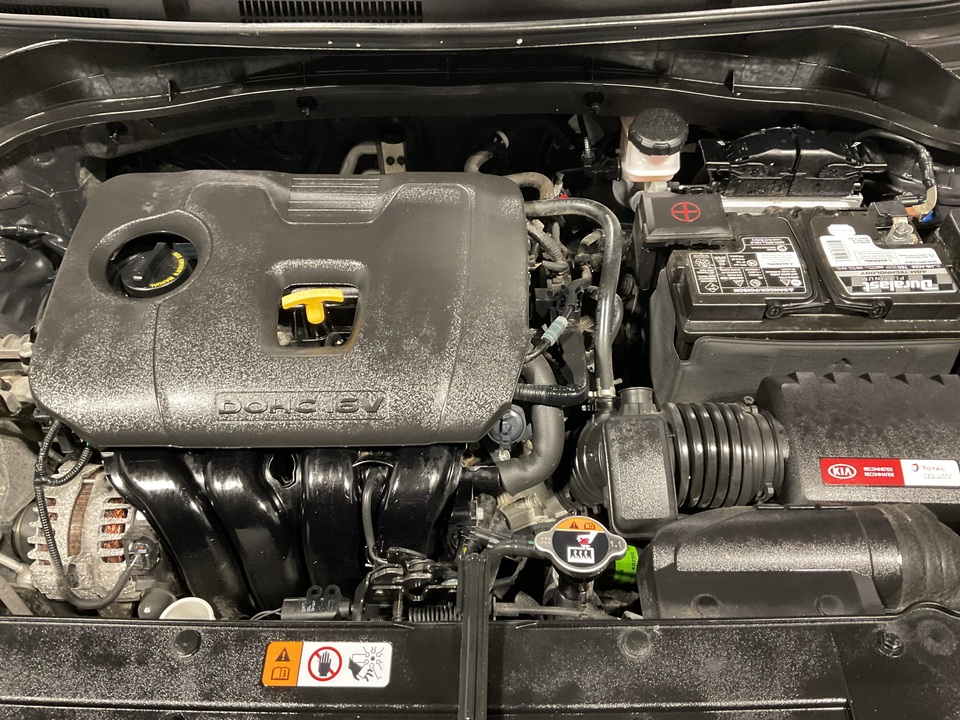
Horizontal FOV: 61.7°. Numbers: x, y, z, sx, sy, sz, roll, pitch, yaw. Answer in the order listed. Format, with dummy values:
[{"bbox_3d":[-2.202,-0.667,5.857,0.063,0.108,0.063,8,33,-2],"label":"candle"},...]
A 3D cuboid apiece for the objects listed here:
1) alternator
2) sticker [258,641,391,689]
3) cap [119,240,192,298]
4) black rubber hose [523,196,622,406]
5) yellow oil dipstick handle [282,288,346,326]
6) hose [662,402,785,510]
[{"bbox_3d":[-0.362,0.167,0.772,0.122,0.132,0.130,0,49,0],"label":"alternator"},{"bbox_3d":[-0.106,0.211,0.558,0.087,0.001,0.031,0,52,0],"label":"sticker"},{"bbox_3d":[-0.325,-0.087,0.805,0.064,0.030,0.064,0,49,0],"label":"cap"},{"bbox_3d":[0.097,-0.069,0.800,0.094,0.065,0.245,0,49,0],"label":"black rubber hose"},{"bbox_3d":[-0.157,-0.050,0.762,0.058,0.034,0.014,-5,49,-5],"label":"yellow oil dipstick handle"},{"bbox_3d":[0.203,0.081,0.682,0.092,0.090,0.089,0,49,0],"label":"hose"}]

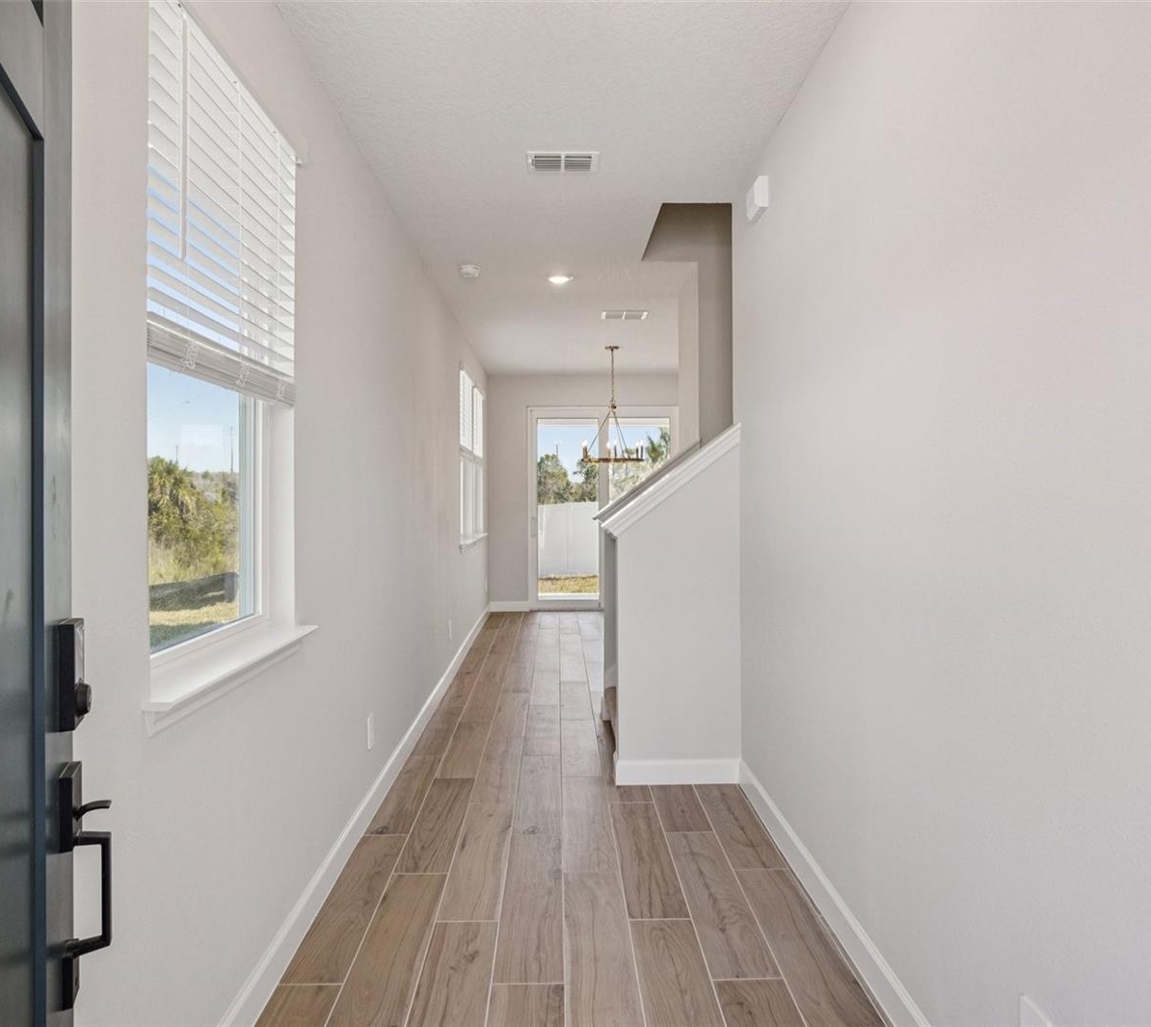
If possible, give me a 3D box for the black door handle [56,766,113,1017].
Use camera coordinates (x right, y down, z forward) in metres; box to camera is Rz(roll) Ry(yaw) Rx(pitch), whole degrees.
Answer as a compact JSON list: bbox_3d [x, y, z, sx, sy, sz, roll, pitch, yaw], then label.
[{"bbox_3d":[-0.701,0.534,1.112,0.062,0.335,0.068,0,1,-23],"label":"black door handle"}]

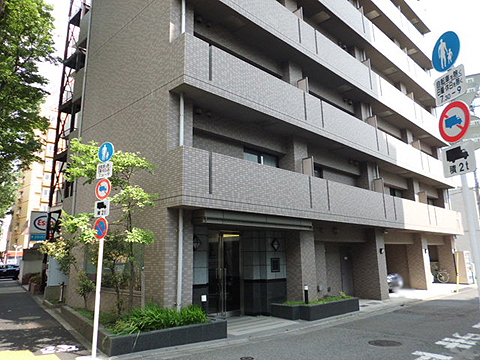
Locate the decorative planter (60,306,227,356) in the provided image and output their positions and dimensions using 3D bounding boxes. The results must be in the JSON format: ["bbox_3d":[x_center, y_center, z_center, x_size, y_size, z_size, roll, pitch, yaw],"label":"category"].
[{"bbox_3d":[-2.621,3.478,8.946,2.500,0.340,4.580,7,-13,-35],"label":"decorative planter"}]

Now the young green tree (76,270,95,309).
[{"bbox_3d":[-4.155,2.964,9.730,0.500,1.020,0.500,10,-15,-44],"label":"young green tree"}]

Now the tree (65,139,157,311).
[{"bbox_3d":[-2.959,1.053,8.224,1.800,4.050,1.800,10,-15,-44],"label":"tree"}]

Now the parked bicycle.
[{"bbox_3d":[11.806,5.717,21.893,0.550,1.000,1.700,10,-15,-44],"label":"parked bicycle"}]

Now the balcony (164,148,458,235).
[{"bbox_3d":[5.836,1.378,15.393,21.000,1.340,1.150,10,-15,-44],"label":"balcony"}]

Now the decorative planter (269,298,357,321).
[{"bbox_3d":[2.350,3.868,10.967,2.920,0.380,1.250,10,-15,-44],"label":"decorative planter"}]

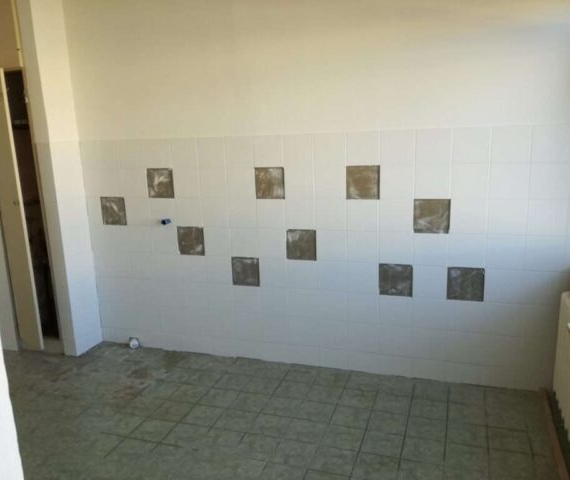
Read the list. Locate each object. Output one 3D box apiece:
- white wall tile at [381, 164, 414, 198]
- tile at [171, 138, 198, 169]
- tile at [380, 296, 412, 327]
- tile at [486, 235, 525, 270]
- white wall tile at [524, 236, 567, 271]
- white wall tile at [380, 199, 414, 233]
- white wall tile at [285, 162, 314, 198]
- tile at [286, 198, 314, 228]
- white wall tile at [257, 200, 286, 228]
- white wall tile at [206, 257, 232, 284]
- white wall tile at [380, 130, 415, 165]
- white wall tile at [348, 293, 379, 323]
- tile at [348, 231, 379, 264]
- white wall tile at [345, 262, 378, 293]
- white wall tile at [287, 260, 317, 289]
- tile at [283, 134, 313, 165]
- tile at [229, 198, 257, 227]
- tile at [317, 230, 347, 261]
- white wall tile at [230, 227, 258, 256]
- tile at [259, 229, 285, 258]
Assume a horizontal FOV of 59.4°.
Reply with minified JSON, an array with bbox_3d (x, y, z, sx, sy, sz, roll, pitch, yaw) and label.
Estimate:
[{"bbox_3d":[0.662,-0.339,2.936,0.199,0.199,0.010,2,13,19],"label":"white wall tile"},{"bbox_3d":[-0.674,-0.582,3.340,0.198,0.198,0.010,2,12,18],"label":"tile"},{"bbox_3d":[0.691,0.441,3.107,0.198,0.198,0.010,2,12,18],"label":"tile"},{"bbox_3d":[1.247,0.069,2.837,0.198,0.198,0.010,2,12,18],"label":"tile"},{"bbox_3d":[1.437,0.075,2.775,0.198,0.198,0.010,2,12,18],"label":"white wall tile"},{"bbox_3d":[0.668,-0.147,2.979,0.198,0.198,0.008,2,12,18],"label":"white wall tile"},{"bbox_3d":[0.093,-0.361,3.134,0.198,0.198,0.010,2,12,18],"label":"white wall tile"},{"bbox_3d":[0.100,-0.165,3.174,0.198,0.198,0.010,2,12,18],"label":"tile"},{"bbox_3d":[-0.090,-0.171,3.237,0.198,0.198,0.010,2,12,18],"label":"white wall tile"},{"bbox_3d":[-0.456,0.207,3.440,0.198,0.198,0.010,2,12,18],"label":"white wall tile"},{"bbox_3d":[0.657,-0.538,2.908,0.198,0.198,0.010,2,12,18],"label":"white wall tile"},{"bbox_3d":[0.503,0.437,3.166,0.199,0.199,0.010,2,13,19],"label":"white wall tile"},{"bbox_3d":[0.485,0.043,3.083,0.198,0.198,0.008,2,12,18],"label":"tile"},{"bbox_3d":[0.494,0.239,3.128,0.198,0.198,0.010,2,12,18],"label":"white wall tile"},{"bbox_3d":[0.114,0.226,3.257,0.198,0.198,0.010,2,12,18],"label":"white wall tile"},{"bbox_3d":[0.086,-0.556,3.094,0.198,0.198,0.010,2,12,18],"label":"tile"},{"bbox_3d":[-0.281,-0.178,3.293,0.198,0.198,0.008,2,12,18],"label":"tile"},{"bbox_3d":[0.297,0.037,3.153,0.198,0.198,0.010,2,12,18],"label":"tile"},{"bbox_3d":[-0.271,0.021,3.337,0.199,0.199,0.010,2,13,19],"label":"white wall tile"},{"bbox_3d":[-0.084,0.025,3.276,0.198,0.198,0.010,2,12,18],"label":"tile"}]

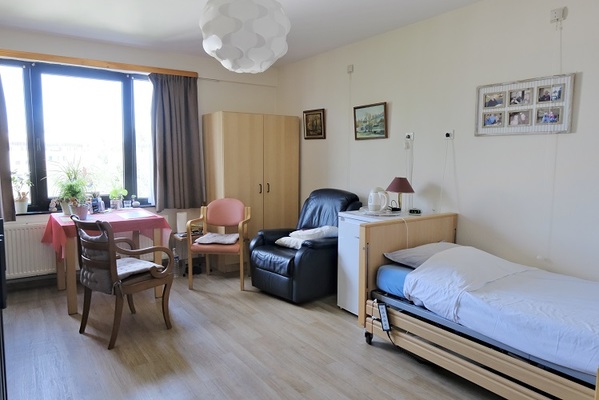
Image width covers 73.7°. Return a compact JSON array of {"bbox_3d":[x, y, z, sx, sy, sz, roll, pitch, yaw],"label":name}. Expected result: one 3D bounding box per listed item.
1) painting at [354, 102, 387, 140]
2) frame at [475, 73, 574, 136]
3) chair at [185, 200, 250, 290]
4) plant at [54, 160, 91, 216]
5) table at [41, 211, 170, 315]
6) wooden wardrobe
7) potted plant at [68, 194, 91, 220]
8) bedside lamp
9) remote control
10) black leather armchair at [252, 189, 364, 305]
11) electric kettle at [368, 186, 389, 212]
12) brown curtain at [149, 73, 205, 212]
[{"bbox_3d":[0.711,-0.789,4.050,0.030,0.340,0.450,-9,10,-35],"label":"painting"},{"bbox_3d":[1.597,-0.662,2.885,0.030,0.383,0.675,-4,7,-36],"label":"frame"},{"bbox_3d":[-0.809,0.448,4.204,0.570,0.850,0.560,1,6,5],"label":"chair"},{"bbox_3d":[-2.131,-0.102,3.738,0.360,0.520,0.360,-4,8,-35],"label":"plant"},{"bbox_3d":[-1.831,0.521,3.840,0.880,0.745,0.870,-4,7,-36],"label":"table"},{"bbox_3d":[-0.588,-0.117,4.979,1.030,1.810,0.570,-4,8,-35],"label":"wooden wardrobe"},{"bbox_3d":[-1.980,0.068,3.596,0.170,0.220,0.170,-4,7,-36],"label":"potted plant"},{"bbox_3d":[0.915,-0.056,3.594,0.270,0.295,0.270,1,6,0],"label":"bedside lamp"},{"bbox_3d":[0.538,0.737,2.511,0.030,0.165,0.062,-4,-10,-36],"label":"remote control"},{"bbox_3d":[0.092,0.398,4.092,0.890,0.990,0.790,-5,8,-40],"label":"black leather armchair"},{"bbox_3d":[0.675,-0.006,3.401,0.180,0.210,0.135,4,7,30],"label":"electric kettle"},{"bbox_3d":[-1.391,-0.650,4.580,0.560,1.540,0.130,-4,8,-35],"label":"brown curtain"}]

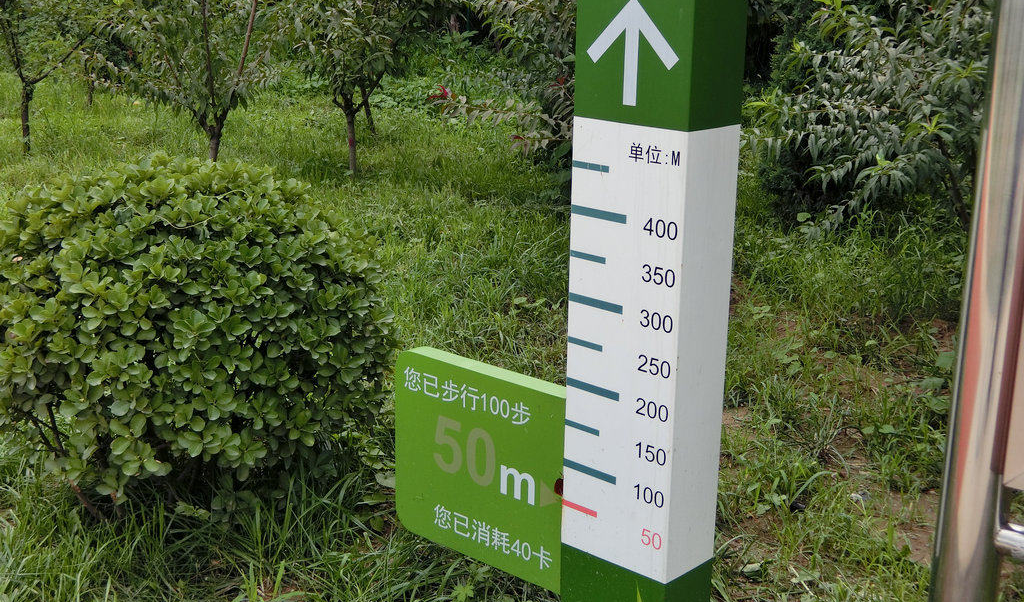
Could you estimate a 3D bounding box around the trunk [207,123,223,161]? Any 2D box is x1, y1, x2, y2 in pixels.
[{"bbox_3d":[-1.834,-0.905,7.814,0.100,0.371,0.090,-3,16,-13],"label":"trunk"}]

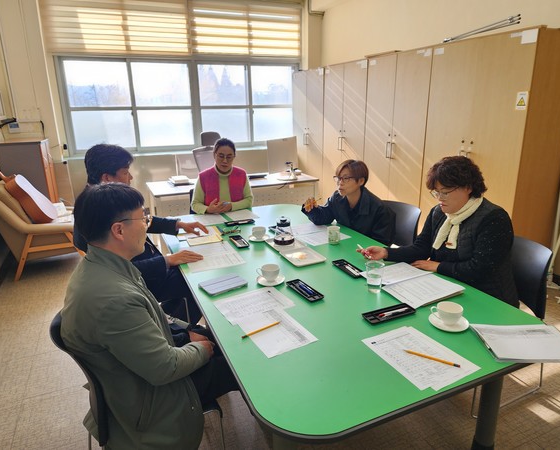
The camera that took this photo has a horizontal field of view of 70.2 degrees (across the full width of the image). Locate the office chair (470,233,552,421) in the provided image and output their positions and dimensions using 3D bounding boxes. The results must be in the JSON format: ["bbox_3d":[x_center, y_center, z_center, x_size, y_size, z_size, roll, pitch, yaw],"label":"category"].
[{"bbox_3d":[1.131,0.506,2.265,0.605,0.810,0.520,-8,18,-23],"label":"office chair"}]

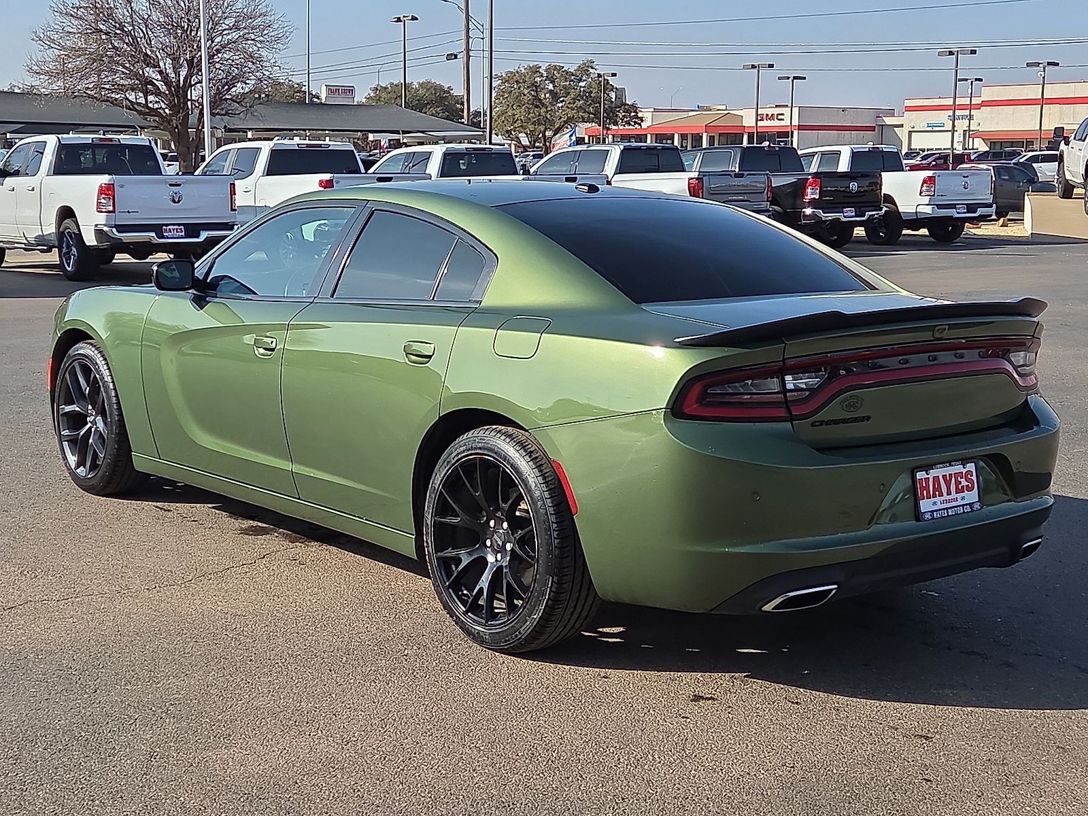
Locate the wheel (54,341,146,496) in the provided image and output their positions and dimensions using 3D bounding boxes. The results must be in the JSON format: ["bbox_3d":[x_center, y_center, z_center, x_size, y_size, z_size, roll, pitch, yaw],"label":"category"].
[{"bbox_3d":[-2.007,0.042,7.552,0.250,0.720,0.720,-6,11,-39],"label":"wheel"}]

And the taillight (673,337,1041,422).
[{"bbox_3d":[1.085,-0.115,4.957,1.620,0.210,0.270,-6,11,-39],"label":"taillight"}]

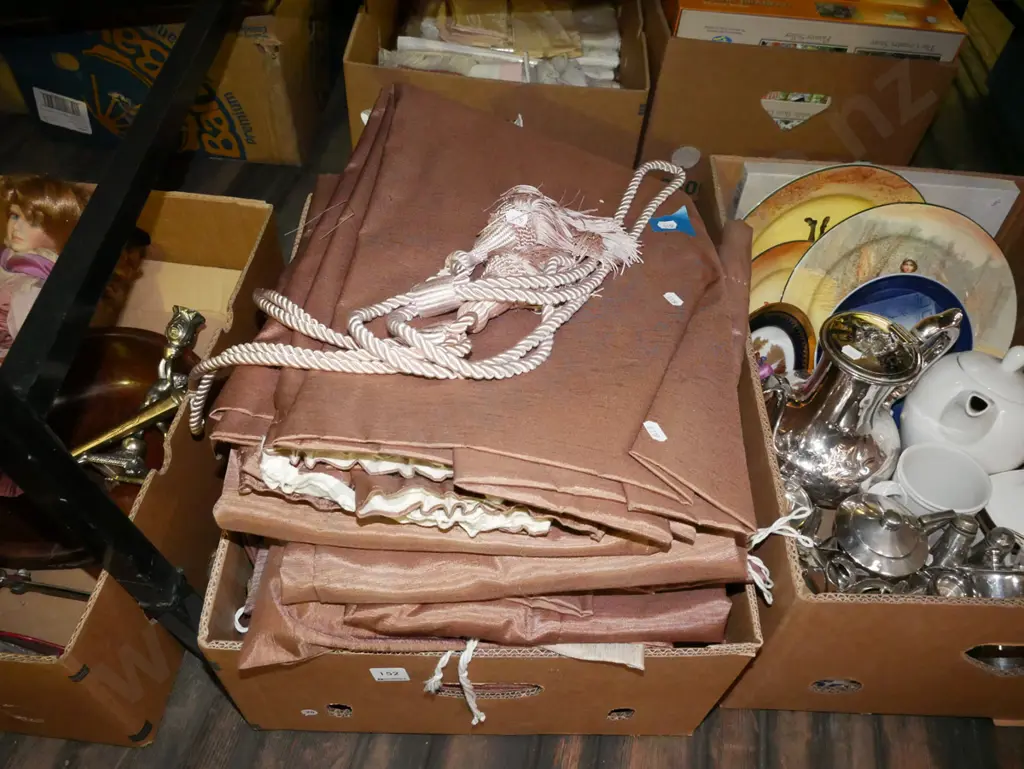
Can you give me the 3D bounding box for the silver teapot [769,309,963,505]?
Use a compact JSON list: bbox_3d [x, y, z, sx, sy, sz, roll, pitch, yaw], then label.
[{"bbox_3d":[0.343,0.035,0.863,0.222,0.231,0.135,-20,50,-12],"label":"silver teapot"}]

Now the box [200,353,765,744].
[{"bbox_3d":[-0.025,0.053,0.809,0.390,0.203,0.493,2,51,-2],"label":"box"}]

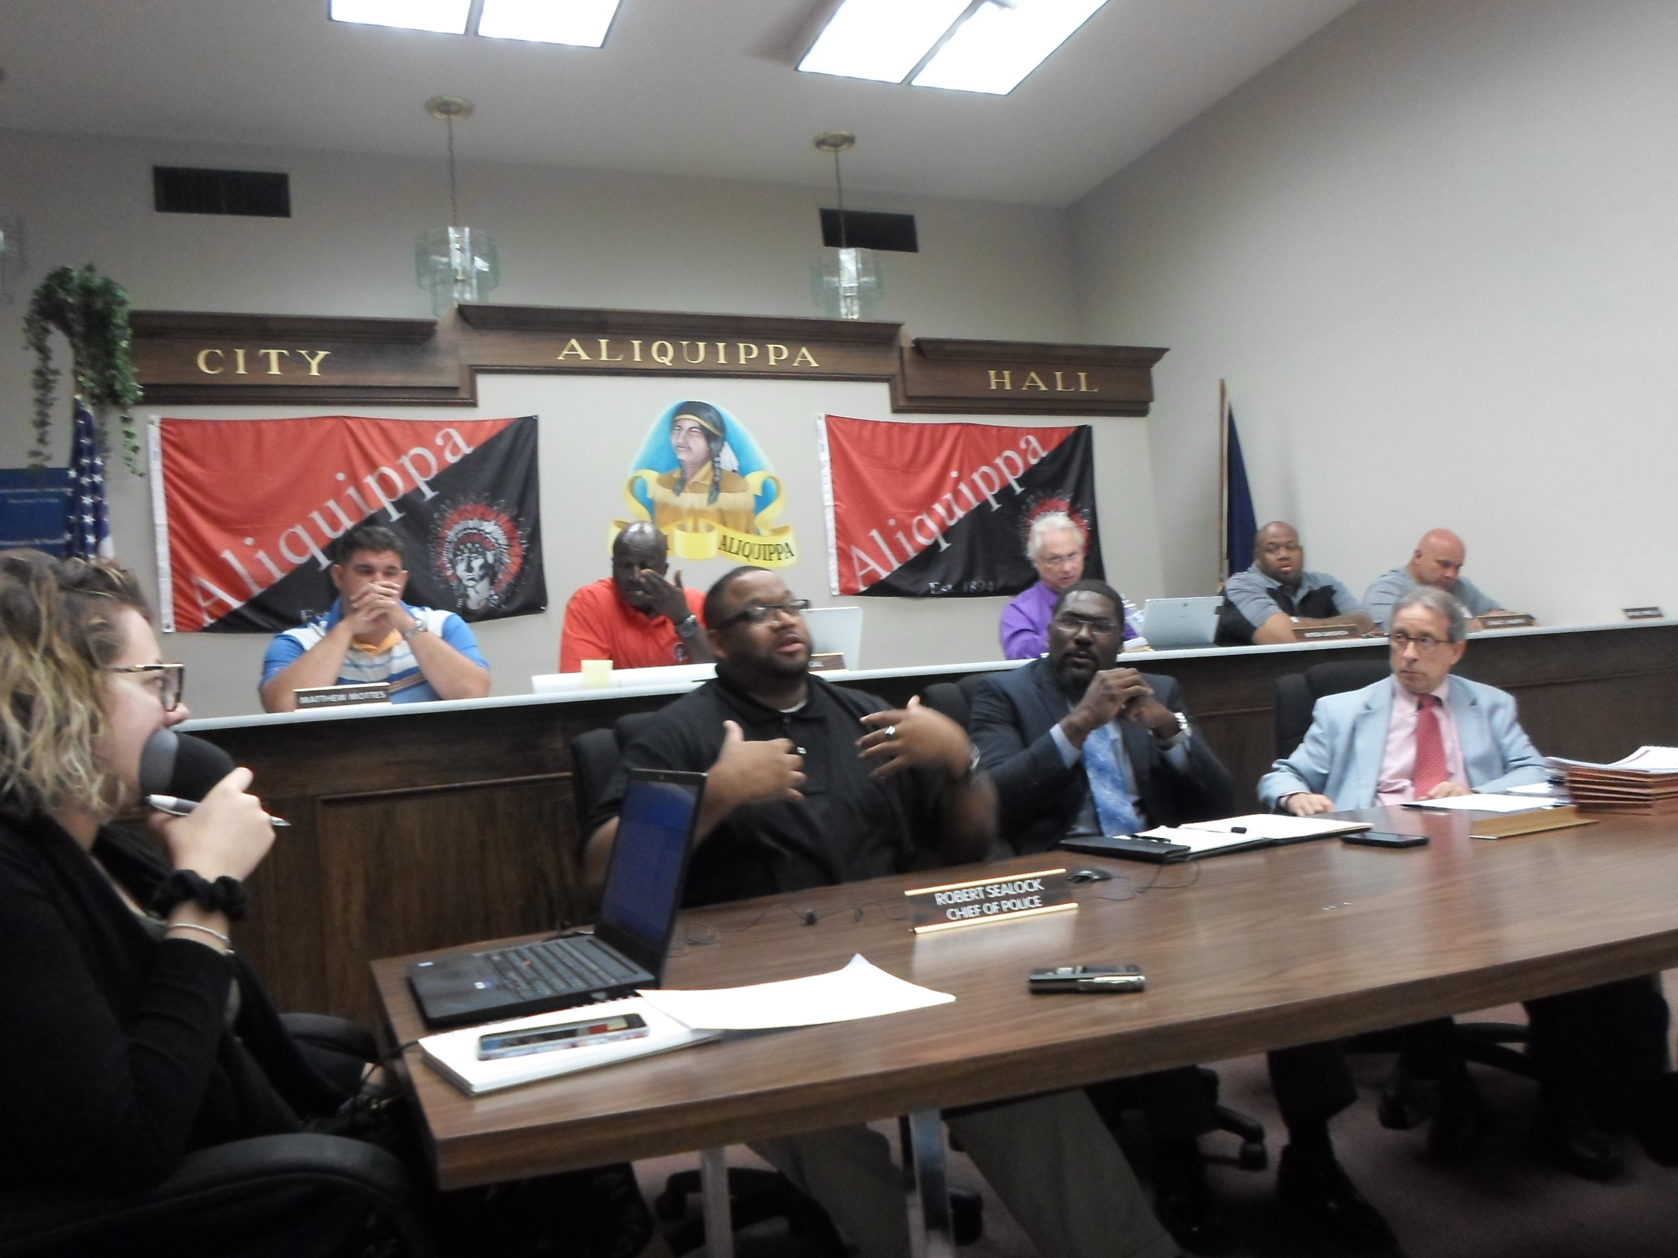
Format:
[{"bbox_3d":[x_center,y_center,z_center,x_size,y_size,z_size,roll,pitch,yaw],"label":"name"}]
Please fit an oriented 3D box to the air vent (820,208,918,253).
[{"bbox_3d":[0.199,-2.488,7.566,0.635,0.240,0.040,-3,-5,-20],"label":"air vent"}]

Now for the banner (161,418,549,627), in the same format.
[{"bbox_3d":[-2.084,-0.483,5.257,1.530,0.910,0.030,-3,-4,-19],"label":"banner"}]

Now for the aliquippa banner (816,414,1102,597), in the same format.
[{"bbox_3d":[0.661,-0.630,6.210,1.530,0.910,0.030,-3,-4,-19],"label":"aliquippa banner"}]

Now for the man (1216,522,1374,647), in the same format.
[{"bbox_3d":[1.467,0.264,3.992,0.570,1.250,0.720,-4,-5,-10],"label":"man"}]

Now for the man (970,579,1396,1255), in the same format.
[{"bbox_3d":[0.639,0.517,2.493,0.580,1.280,0.760,-3,-5,-20],"label":"man"}]

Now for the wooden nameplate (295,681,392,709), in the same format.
[{"bbox_3d":[-1.123,0.156,2.749,0.202,0.049,0.040,-3,-5,-20],"label":"wooden nameplate"}]

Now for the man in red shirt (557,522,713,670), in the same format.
[{"bbox_3d":[-0.517,0.331,3.326,0.540,1.270,0.750,-3,-4,-16],"label":"man in red shirt"}]

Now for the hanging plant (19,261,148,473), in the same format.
[{"bbox_3d":[-2.926,-1.021,4.690,0.420,0.800,0.360,-3,-5,-20],"label":"hanging plant"}]

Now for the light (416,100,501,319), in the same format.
[{"bbox_3d":[-1.922,-2.097,6.061,0.410,1.140,0.410,-3,-5,-20],"label":"light"}]

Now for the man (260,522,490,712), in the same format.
[{"bbox_3d":[-1.138,0.370,3.054,0.540,1.270,0.740,-3,-5,-20],"label":"man"}]

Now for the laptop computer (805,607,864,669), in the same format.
[{"bbox_3d":[-0.118,0.039,3.371,0.310,0.190,0.270,-3,-4,-19],"label":"laptop computer"}]

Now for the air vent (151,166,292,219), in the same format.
[{"bbox_3d":[-3.013,-2.141,5.932,0.600,0.225,0.030,-3,-4,-19],"label":"air vent"}]

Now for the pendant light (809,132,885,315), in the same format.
[{"bbox_3d":[0.024,-2.059,6.382,0.385,1.054,0.385,-3,-4,-19],"label":"pendant light"}]

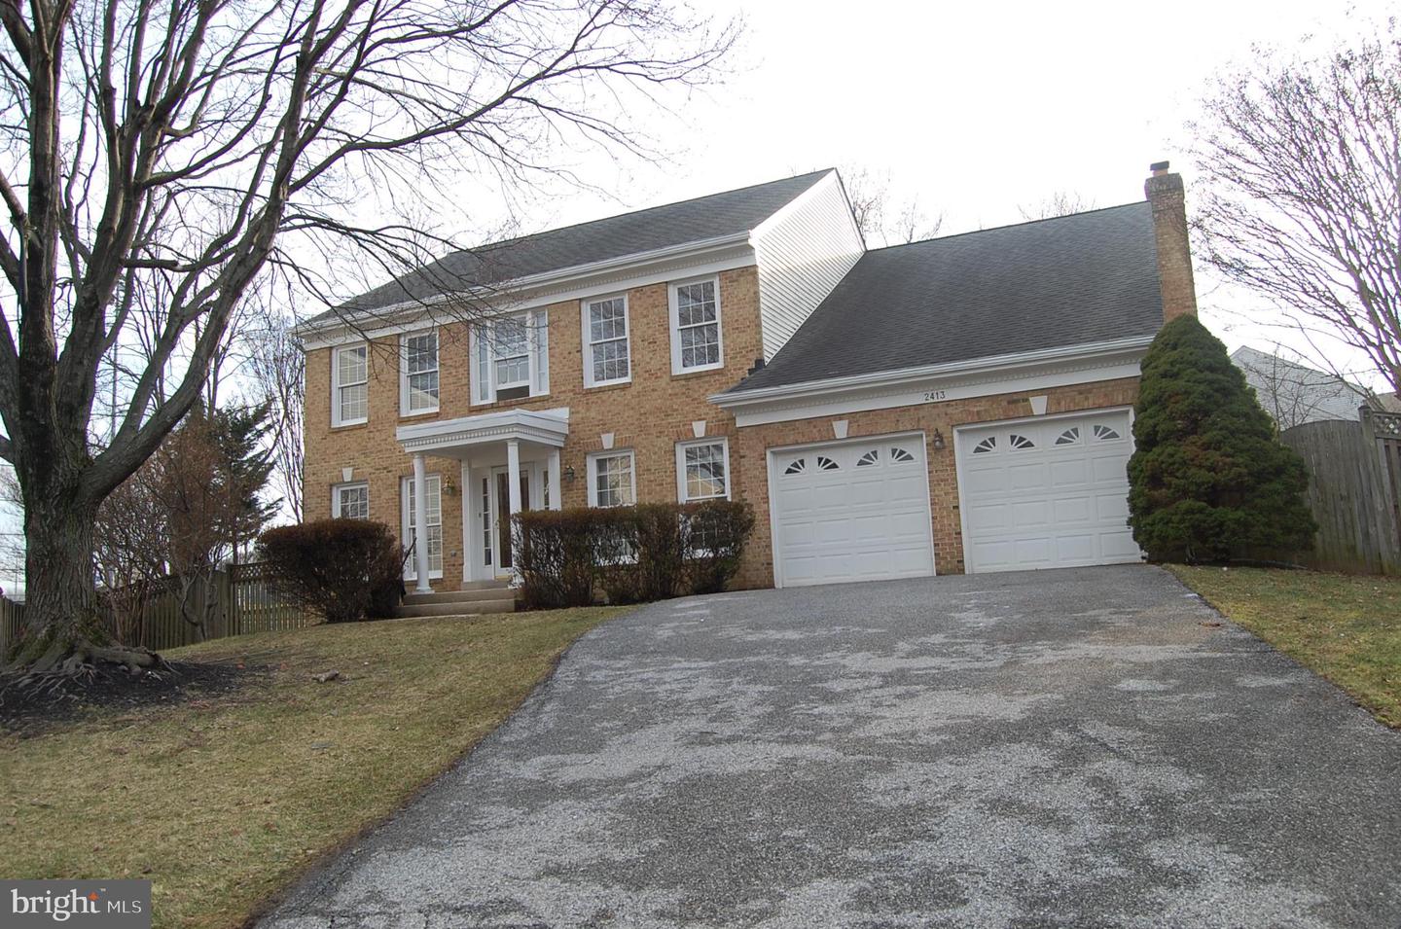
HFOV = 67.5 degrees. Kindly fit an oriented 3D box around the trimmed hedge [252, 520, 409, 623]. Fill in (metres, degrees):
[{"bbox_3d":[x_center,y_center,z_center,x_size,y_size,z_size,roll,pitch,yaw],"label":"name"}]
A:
[{"bbox_3d":[-6.479,1.901,18.594,2.320,1.820,1.450,-6,-8,24],"label":"trimmed hedge"}]

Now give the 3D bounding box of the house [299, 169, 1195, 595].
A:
[{"bbox_3d":[1.297,-1.743,22.223,16.850,9.150,12.000,-6,-8,24],"label":"house"}]

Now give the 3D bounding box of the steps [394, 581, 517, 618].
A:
[{"bbox_3d":[-3.705,2.270,18.002,2.470,0.610,1.870,-6,-8,24],"label":"steps"}]

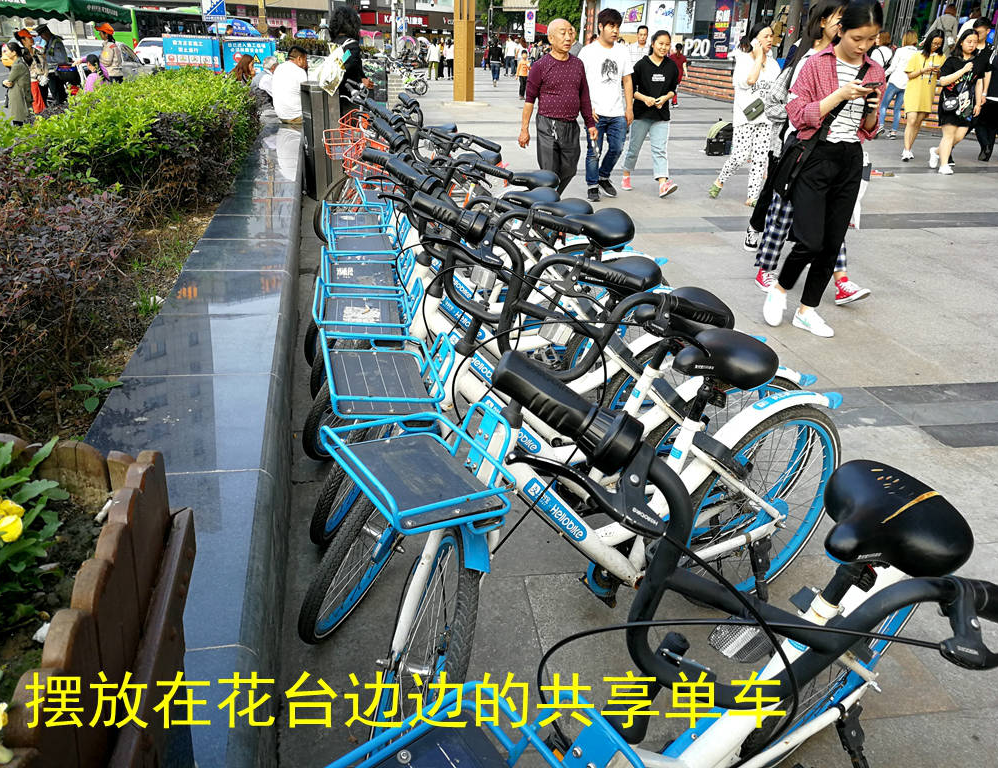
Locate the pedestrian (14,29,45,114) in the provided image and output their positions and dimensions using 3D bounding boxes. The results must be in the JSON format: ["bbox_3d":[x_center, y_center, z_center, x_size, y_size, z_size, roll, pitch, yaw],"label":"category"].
[{"bbox_3d":[-8.104,-5.358,13.995,0.400,1.560,0.500,17,28,34],"label":"pedestrian"}]

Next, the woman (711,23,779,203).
[{"bbox_3d":[2.376,-2.535,7.605,0.500,1.610,0.580,-16,28,-34],"label":"woman"}]

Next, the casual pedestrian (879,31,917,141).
[{"bbox_3d":[6.625,-4.963,13.279,0.480,1.640,0.450,1,23,1],"label":"casual pedestrian"}]

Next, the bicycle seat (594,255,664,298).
[{"bbox_3d":[0.354,-0.312,2.320,0.265,0.105,0.185,-4,23,-13],"label":"bicycle seat"}]

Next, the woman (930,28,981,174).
[{"bbox_3d":[5.711,-3.498,9.950,0.500,1.660,0.400,-3,23,-12],"label":"woman"}]

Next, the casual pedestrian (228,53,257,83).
[{"bbox_3d":[-3.527,-4.211,11.776,0.700,1.180,0.500,-6,24,-18],"label":"casual pedestrian"}]

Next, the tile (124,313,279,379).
[{"bbox_3d":[-0.958,-0.126,2.647,0.440,0.030,0.590,-2,23,-9],"label":"tile"}]

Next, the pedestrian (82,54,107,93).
[{"bbox_3d":[-6.387,-4.570,12.692,0.500,1.200,0.450,1,23,0],"label":"pedestrian"}]

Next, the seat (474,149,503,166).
[{"bbox_3d":[-0.125,-1.375,4.864,0.260,0.120,0.190,-7,24,-19],"label":"seat"}]

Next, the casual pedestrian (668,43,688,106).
[{"bbox_3d":[4.684,-8.075,20.900,0.450,1.530,0.420,3,23,5],"label":"casual pedestrian"}]

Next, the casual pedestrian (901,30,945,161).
[{"bbox_3d":[5.966,-4.044,11.252,0.460,1.640,0.380,-3,23,-12],"label":"casual pedestrian"}]

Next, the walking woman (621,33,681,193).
[{"bbox_3d":[1.554,-2.723,8.114,0.460,1.560,0.500,-3,23,-8],"label":"walking woman"}]

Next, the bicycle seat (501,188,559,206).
[{"bbox_3d":[0.134,-0.785,3.400,0.265,0.108,0.195,2,28,3],"label":"bicycle seat"}]

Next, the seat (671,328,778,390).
[{"bbox_3d":[0.500,-0.054,1.750,0.265,0.110,0.190,-11,26,-27],"label":"seat"}]

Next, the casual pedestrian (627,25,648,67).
[{"bbox_3d":[2.157,-4.452,12.086,0.500,1.730,0.360,3,23,2],"label":"casual pedestrian"}]

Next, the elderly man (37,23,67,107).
[{"bbox_3d":[-8.937,-6.298,16.043,0.550,1.660,0.500,-11,26,-28],"label":"elderly man"}]

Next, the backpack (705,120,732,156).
[{"bbox_3d":[3.323,-3.642,11.850,0.380,0.490,0.280,10,24,18],"label":"backpack"}]

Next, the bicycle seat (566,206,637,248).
[{"bbox_3d":[0.348,-0.549,2.869,0.265,0.120,0.200,-6,24,-17],"label":"bicycle seat"}]

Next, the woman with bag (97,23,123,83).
[{"bbox_3d":[-6.939,-5.584,14.377,0.400,1.650,0.480,11,25,23],"label":"woman with bag"}]

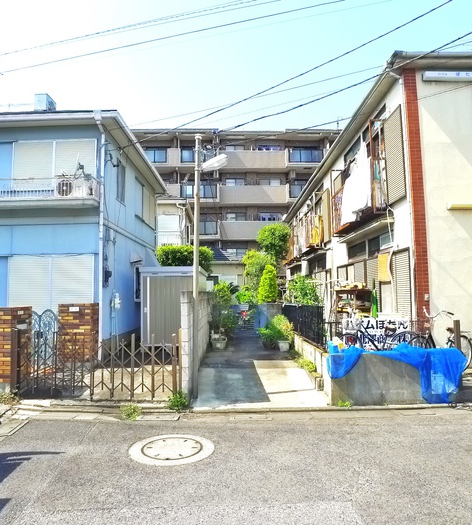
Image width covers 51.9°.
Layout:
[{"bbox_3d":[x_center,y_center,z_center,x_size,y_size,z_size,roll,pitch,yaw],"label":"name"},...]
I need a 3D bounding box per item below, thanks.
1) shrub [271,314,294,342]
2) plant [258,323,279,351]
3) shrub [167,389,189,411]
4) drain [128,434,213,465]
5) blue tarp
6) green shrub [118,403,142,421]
[{"bbox_3d":[1.064,1.510,11.100,0.500,0.600,0.480,-1,-4,0],"label":"shrub"},{"bbox_3d":[0.763,1.738,11.400,0.500,0.620,0.500,-1,-4,0],"label":"plant"},{"bbox_3d":[-0.838,1.976,6.950,0.290,0.260,0.260,-1,-4,0],"label":"shrub"},{"bbox_3d":[-0.661,1.930,5.000,0.880,0.040,0.880,-1,-4,0],"label":"drain"},{"bbox_3d":[2.322,1.601,7.000,1.880,0.820,0.400,-1,-4,0],"label":"blue tarp"},{"bbox_3d":[-1.413,1.996,6.500,0.310,0.200,0.270,-1,-4,0],"label":"green shrub"}]

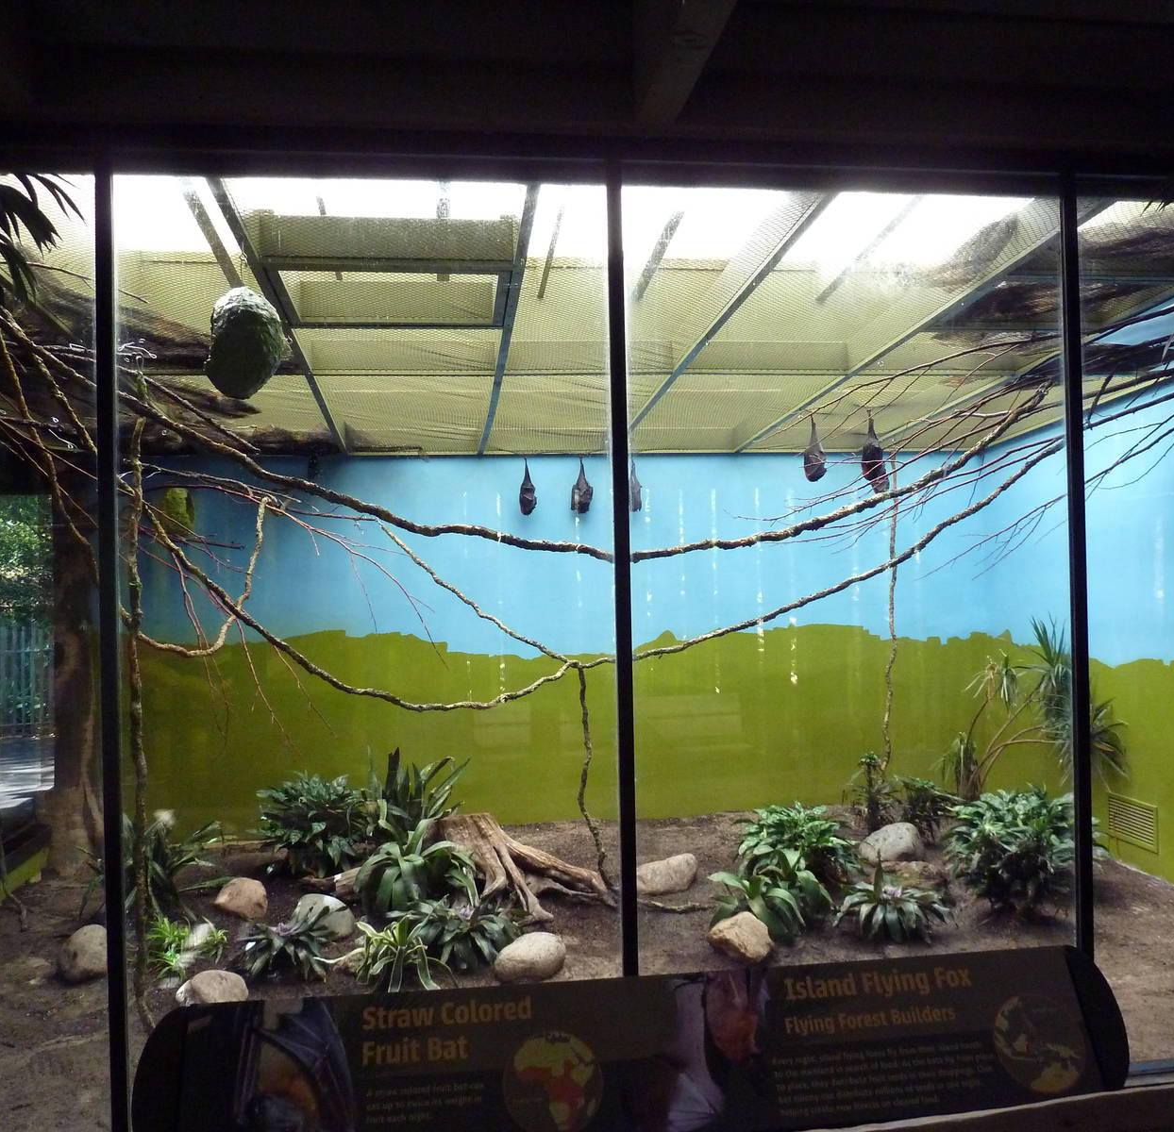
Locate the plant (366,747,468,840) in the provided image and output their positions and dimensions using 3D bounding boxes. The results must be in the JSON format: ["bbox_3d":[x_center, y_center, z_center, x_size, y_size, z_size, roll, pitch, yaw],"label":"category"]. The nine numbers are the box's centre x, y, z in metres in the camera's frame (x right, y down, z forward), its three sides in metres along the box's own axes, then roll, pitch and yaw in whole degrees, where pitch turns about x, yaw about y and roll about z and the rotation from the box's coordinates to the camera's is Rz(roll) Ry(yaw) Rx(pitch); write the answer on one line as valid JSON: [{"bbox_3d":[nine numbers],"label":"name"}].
[{"bbox_3d":[-0.804,1.128,5.171,0.470,0.490,0.423,-1,1,-9],"label":"plant"}]

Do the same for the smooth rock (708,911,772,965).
[{"bbox_3d":[0.532,1.288,3.788,0.223,0.162,0.190,-1,0,8],"label":"smooth rock"}]

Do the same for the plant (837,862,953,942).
[{"bbox_3d":[1.116,1.217,3.949,0.415,0.252,0.415,-1,0,15],"label":"plant"}]

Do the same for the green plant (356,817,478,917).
[{"bbox_3d":[-0.700,1.234,4.503,0.494,0.340,0.469,-1,1,-9],"label":"green plant"}]

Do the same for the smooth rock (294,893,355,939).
[{"bbox_3d":[-1.004,1.340,4.173,0.229,0.164,0.194,-1,1,-14],"label":"smooth rock"}]

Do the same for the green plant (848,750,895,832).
[{"bbox_3d":[1.411,1.126,5.403,0.238,0.391,0.226,-1,1,14],"label":"green plant"}]

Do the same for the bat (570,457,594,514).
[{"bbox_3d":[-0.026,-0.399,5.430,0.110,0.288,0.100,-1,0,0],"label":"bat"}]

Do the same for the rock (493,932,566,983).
[{"bbox_3d":[-0.195,1.336,3.722,0.250,0.157,0.200,-1,1,-3],"label":"rock"}]

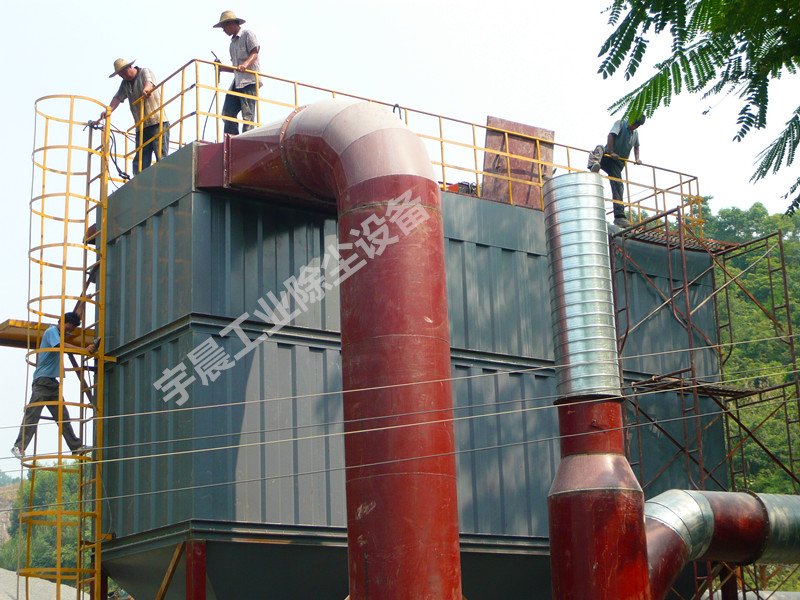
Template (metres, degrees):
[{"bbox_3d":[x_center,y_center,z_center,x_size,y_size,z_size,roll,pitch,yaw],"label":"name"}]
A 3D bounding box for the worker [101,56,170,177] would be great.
[{"bbox_3d":[-2.946,-2.087,17.878,0.765,1.630,0.595,-15,-20,41],"label":"worker"}]

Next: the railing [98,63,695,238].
[{"bbox_3d":[0.269,-1.417,19.842,7.708,0.916,2.350,9,-18,-34],"label":"railing"}]

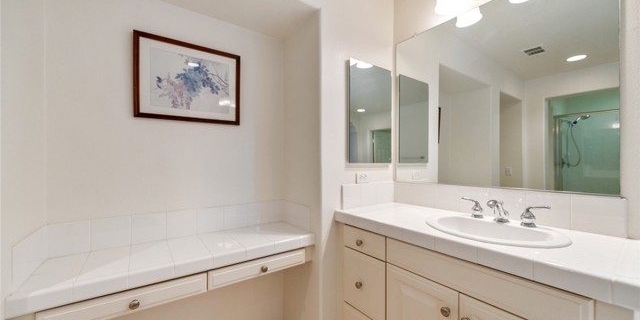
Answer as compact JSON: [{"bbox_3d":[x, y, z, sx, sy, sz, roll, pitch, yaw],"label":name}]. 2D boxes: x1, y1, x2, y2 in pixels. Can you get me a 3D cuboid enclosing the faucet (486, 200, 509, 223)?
[{"bbox_3d":[0.835,0.241,1.167,0.152,0.107,0.055,0,0,-36],"label":"faucet"}]

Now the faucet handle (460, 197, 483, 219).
[{"bbox_3d":[0.786,0.247,1.285,0.053,0.088,0.100,0,0,-37],"label":"faucet handle"}]

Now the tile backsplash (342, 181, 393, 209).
[{"bbox_3d":[0.336,0.232,1.680,0.488,0.152,0.018,0,0,-36],"label":"tile backsplash"}]

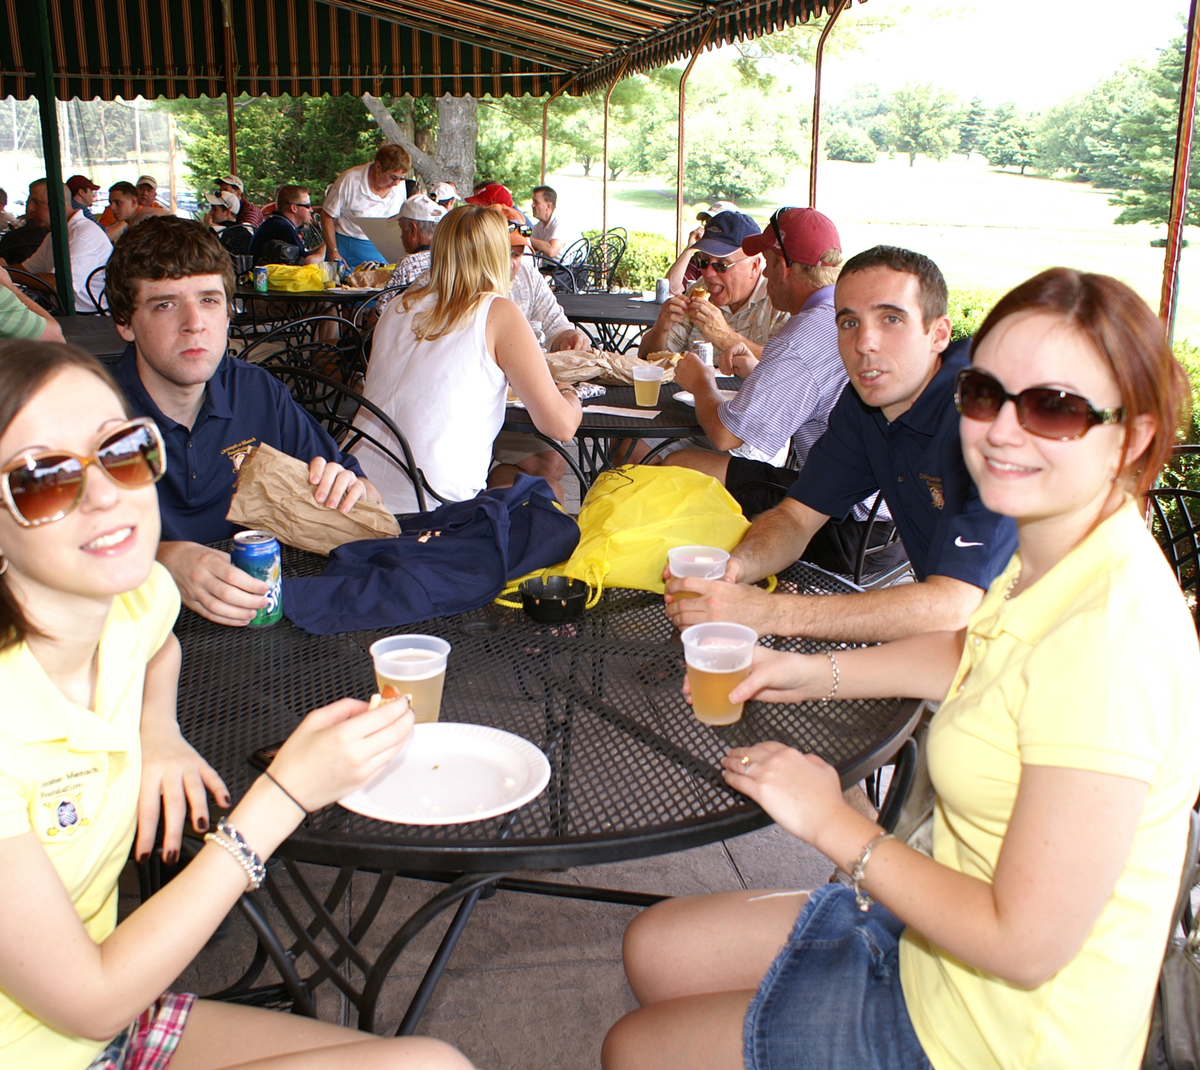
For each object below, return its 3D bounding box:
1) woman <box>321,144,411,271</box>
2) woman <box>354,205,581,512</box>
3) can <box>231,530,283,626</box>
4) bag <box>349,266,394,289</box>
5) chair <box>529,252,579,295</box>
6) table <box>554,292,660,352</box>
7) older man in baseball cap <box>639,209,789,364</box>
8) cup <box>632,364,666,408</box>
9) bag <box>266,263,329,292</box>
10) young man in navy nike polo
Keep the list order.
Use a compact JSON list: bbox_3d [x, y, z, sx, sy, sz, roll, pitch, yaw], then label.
[{"bbox_3d":[-1.320,-1.497,7.023,0.480,1.510,0.570,-13,22,-41],"label":"woman"},{"bbox_3d":[-0.325,-0.199,3.134,0.470,1.270,0.740,11,19,30],"label":"woman"},{"bbox_3d":[-0.469,0.061,1.663,0.066,0.122,0.066,-3,17,-14],"label":"can"},{"bbox_3d":[-1.218,-1.397,6.537,0.270,0.105,0.150,1,16,0],"label":"bag"},{"bbox_3d":[-0.400,-1.140,6.910,0.580,0.900,0.600,-5,17,-20],"label":"chair"},{"bbox_3d":[0.142,-0.800,6.174,1.180,0.730,1.180,2,16,0],"label":"table"},{"bbox_3d":[0.428,-0.451,4.033,0.600,1.220,0.750,10,19,29],"label":"older man in baseball cap"},{"bbox_3d":[0.135,-0.406,3.294,0.084,0.098,0.084,1,16,0],"label":"cup"},{"bbox_3d":[-1.618,-1.376,6.436,0.360,0.135,0.240,1,16,-3],"label":"bag"},{"bbox_3d":[0.436,0.162,1.994,0.730,1.260,0.540,-10,20,-33],"label":"young man in navy nike polo"}]

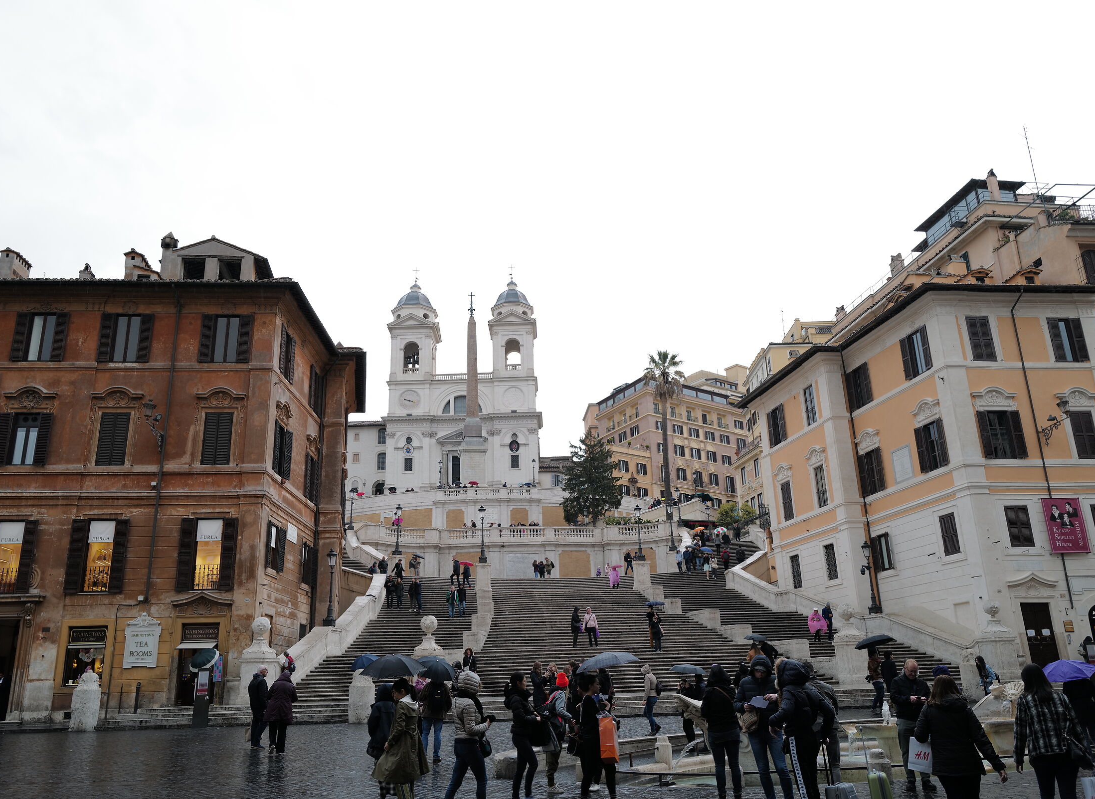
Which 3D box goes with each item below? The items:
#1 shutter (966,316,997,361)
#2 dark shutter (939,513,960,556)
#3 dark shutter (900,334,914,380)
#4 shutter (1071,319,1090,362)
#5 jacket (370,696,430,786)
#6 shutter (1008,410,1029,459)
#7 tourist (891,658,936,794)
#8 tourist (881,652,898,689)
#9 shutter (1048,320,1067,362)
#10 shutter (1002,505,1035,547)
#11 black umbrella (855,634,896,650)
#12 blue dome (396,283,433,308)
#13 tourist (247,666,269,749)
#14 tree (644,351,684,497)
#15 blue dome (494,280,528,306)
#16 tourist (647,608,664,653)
[{"bbox_3d":[17.881,-2.527,38.416,1.013,1.993,0.100,0,-18,-7],"label":"shutter"},{"bbox_3d":[18.578,6.236,42.999,0.080,1.850,1.150,2,-18,-9],"label":"dark shutter"},{"bbox_3d":[17.950,-2.010,46.537,0.060,2.179,0.520,4,-19,-17],"label":"dark shutter"},{"bbox_3d":[25.534,-2.848,44.648,0.520,2.189,0.060,-2,-18,0],"label":"shutter"},{"bbox_3d":[-1.820,4.225,11.578,0.600,1.050,0.520,-8,-19,20],"label":"jacket"},{"bbox_3d":[21.509,1.594,42.532,0.550,2.180,0.070,0,-18,-4],"label":"shutter"},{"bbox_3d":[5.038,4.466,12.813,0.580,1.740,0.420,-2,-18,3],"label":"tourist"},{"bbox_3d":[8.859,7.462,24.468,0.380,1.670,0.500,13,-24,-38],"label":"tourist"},{"bbox_3d":[24.144,-2.804,44.098,0.560,2.150,0.070,0,-18,-4],"label":"shutter"},{"bbox_3d":[20.910,5.625,41.210,1.070,1.850,0.080,0,-18,-4],"label":"shutter"},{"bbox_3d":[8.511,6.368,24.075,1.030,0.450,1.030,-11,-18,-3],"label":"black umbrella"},{"bbox_3d":[-22.454,-17.160,157.461,6.100,5.000,6.100,-2,-18,0],"label":"blue dome"},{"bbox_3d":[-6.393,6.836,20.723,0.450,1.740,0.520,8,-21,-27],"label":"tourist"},{"bbox_3d":[10.704,4.043,84.056,3.748,18.066,3.748,-2,-18,0],"label":"tree"},{"bbox_3d":[-5.599,-16.764,147.298,5.600,4.200,5.600,-1,-18,0],"label":"blue dome"},{"bbox_3d":[4.348,9.366,37.817,0.600,1.720,0.480,-3,-18,3],"label":"tourist"}]

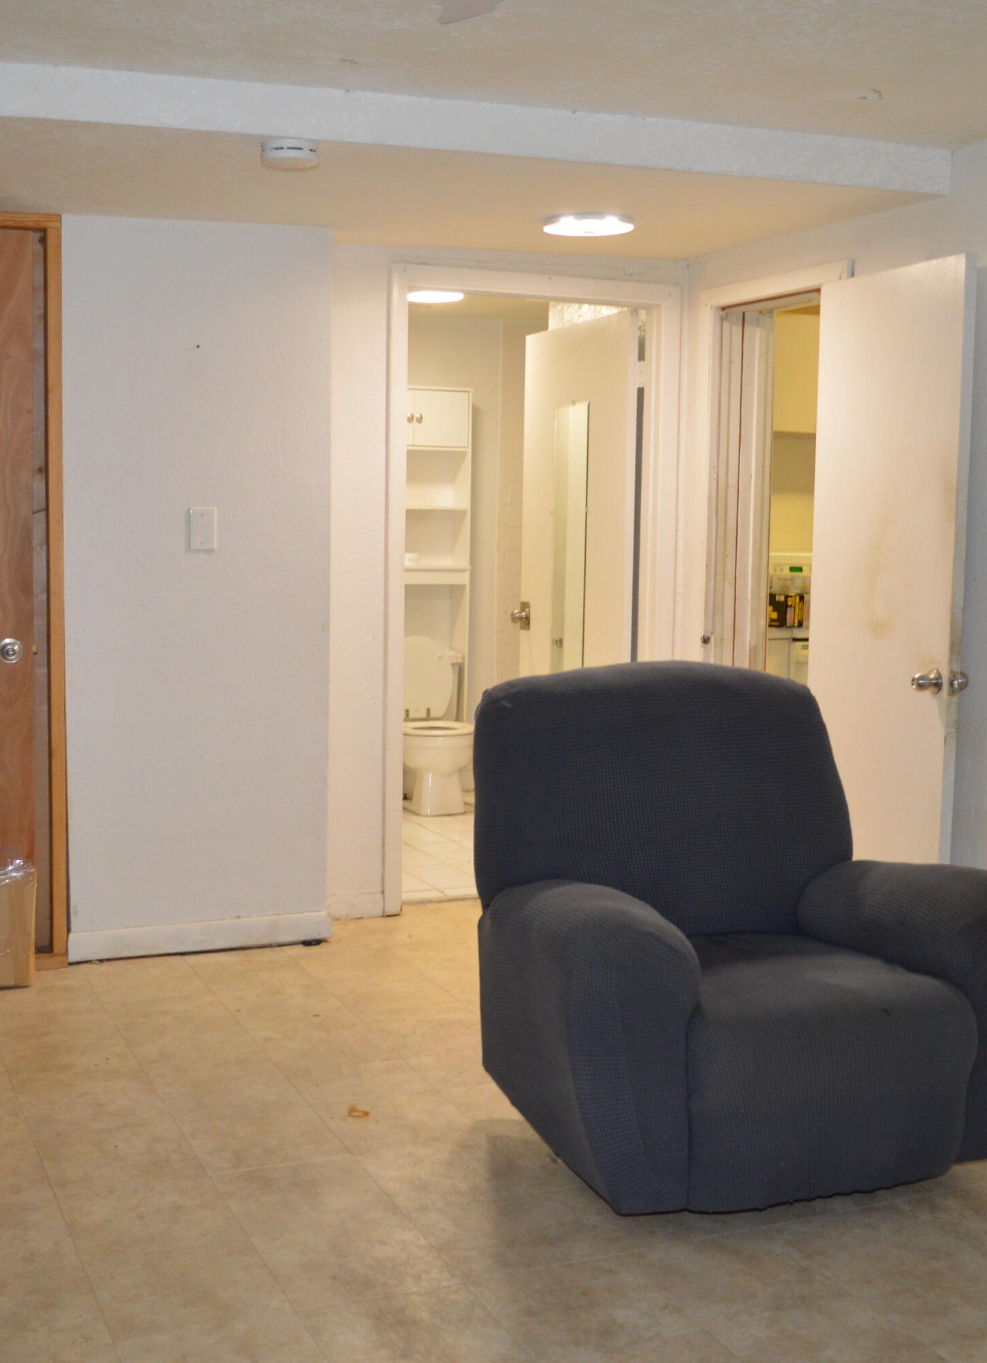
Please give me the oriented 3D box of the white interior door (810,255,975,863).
[{"bbox_3d":[1.082,-0.134,4.276,0.035,2.000,0.645,-1,7,-21],"label":"white interior door"}]

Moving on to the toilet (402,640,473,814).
[{"bbox_3d":[-0.312,0.192,6.831,0.450,0.750,0.700,-1,7,-17],"label":"toilet"}]

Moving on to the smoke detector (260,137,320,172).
[{"bbox_3d":[-0.499,-1.263,3.698,0.135,0.050,0.135,-1,7,-21],"label":"smoke detector"}]

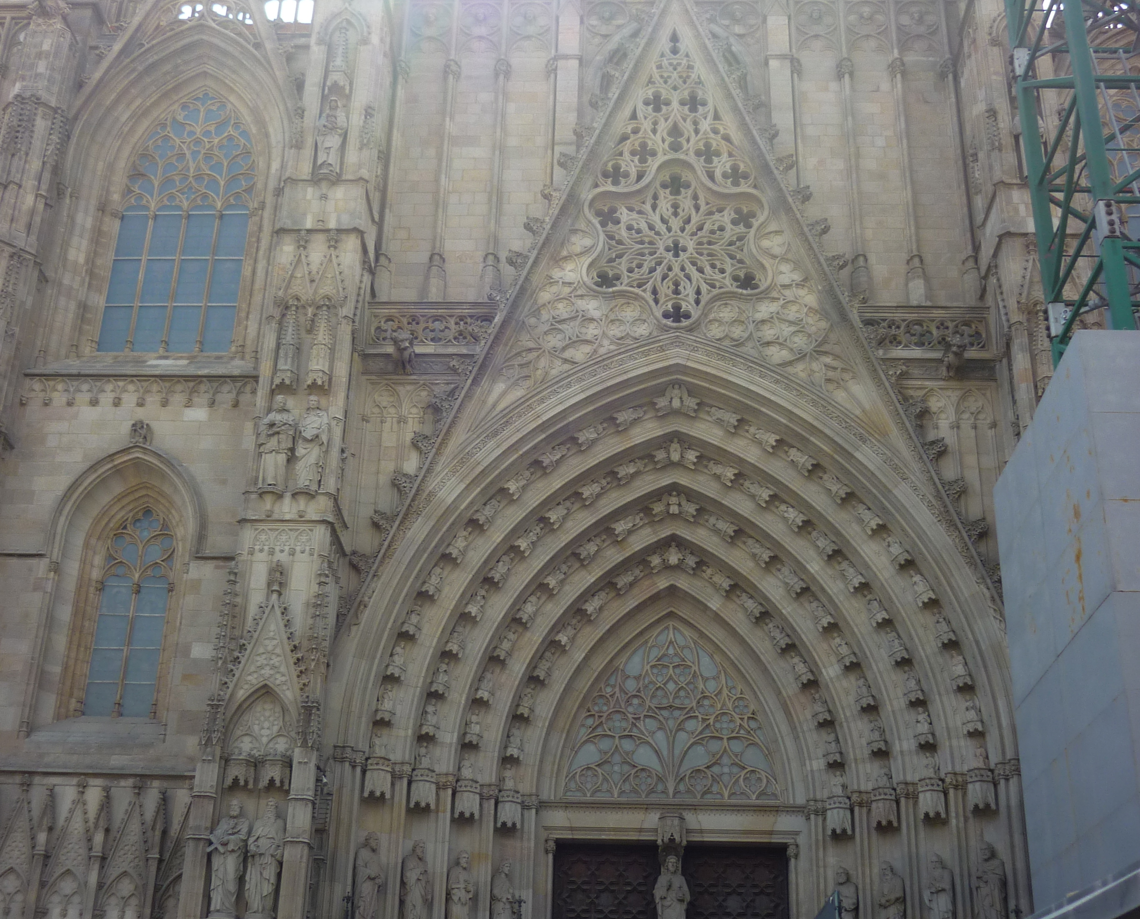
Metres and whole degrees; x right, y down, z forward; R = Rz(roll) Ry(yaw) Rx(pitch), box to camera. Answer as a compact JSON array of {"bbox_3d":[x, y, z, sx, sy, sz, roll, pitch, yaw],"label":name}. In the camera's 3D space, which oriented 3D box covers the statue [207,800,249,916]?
[{"bbox_3d":[-5.166,6.005,21.915,0.550,1.703,0.480,1,-25,2],"label":"statue"}]

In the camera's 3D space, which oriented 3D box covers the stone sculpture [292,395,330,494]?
[{"bbox_3d":[-4.451,-0.277,24.947,0.550,1.800,0.480,1,-25,2],"label":"stone sculpture"}]

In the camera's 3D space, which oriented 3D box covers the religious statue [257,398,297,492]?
[{"bbox_3d":[-5.046,-0.256,24.956,0.580,1.754,0.480,1,-25,2],"label":"religious statue"}]

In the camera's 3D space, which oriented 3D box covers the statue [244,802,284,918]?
[{"bbox_3d":[-4.606,6.000,21.899,0.540,1.702,0.480,1,-25,2],"label":"statue"}]

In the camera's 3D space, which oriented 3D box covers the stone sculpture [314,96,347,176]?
[{"bbox_3d":[-4.600,-6.218,27.955,0.520,1.821,0.480,1,-25,2],"label":"stone sculpture"}]

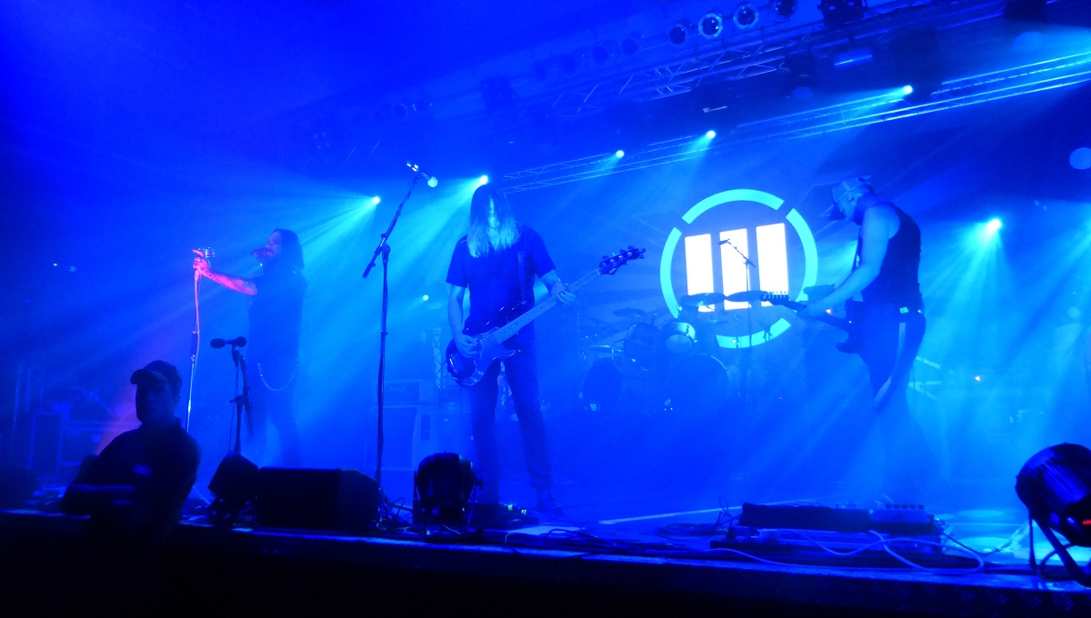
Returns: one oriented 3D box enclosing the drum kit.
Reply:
[{"bbox_3d":[1.212,0.431,7.384,1.650,1.170,1.350,-5,-11,26],"label":"drum kit"}]

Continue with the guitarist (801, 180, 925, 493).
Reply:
[{"bbox_3d":[1.668,0.149,3.951,0.620,1.740,0.500,-5,-11,25],"label":"guitarist"}]

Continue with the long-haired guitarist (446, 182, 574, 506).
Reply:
[{"bbox_3d":[-0.196,0.170,3.929,0.650,1.720,0.500,0,-10,-3],"label":"long-haired guitarist"}]

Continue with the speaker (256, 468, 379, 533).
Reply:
[{"bbox_3d":[-0.974,0.807,3.271,0.440,0.250,0.330,-4,-10,20],"label":"speaker"}]

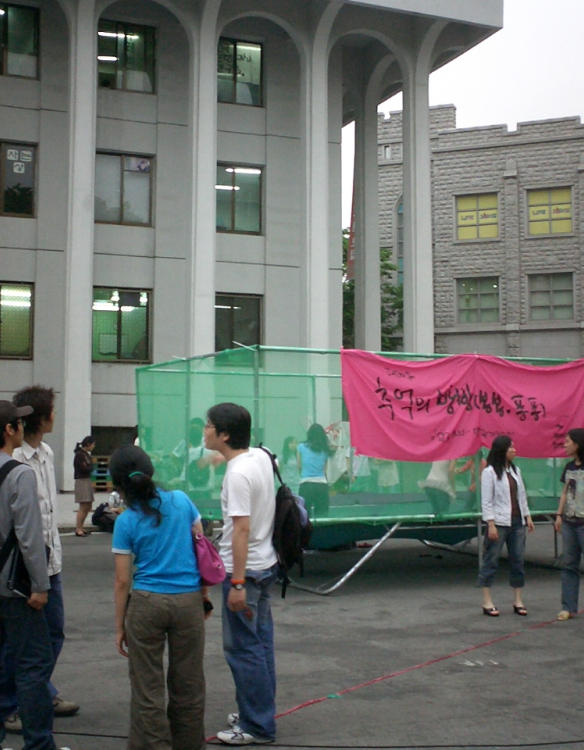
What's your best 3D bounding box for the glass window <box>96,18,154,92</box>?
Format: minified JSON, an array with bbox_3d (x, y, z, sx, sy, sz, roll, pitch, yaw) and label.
[{"bbox_3d":[-4.416,-8.492,28.530,1.601,1.848,0.150,2,-4,-22],"label":"glass window"}]

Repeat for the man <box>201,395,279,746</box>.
[{"bbox_3d":[-0.259,1.003,5.566,0.340,1.716,0.460,-1,-4,22],"label":"man"}]

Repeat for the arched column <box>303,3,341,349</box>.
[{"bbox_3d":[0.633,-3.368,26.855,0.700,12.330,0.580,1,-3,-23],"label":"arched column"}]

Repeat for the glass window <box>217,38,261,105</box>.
[{"bbox_3d":[-1.477,-7.994,28.218,1.521,1.772,0.150,1,-3,-23],"label":"glass window"}]

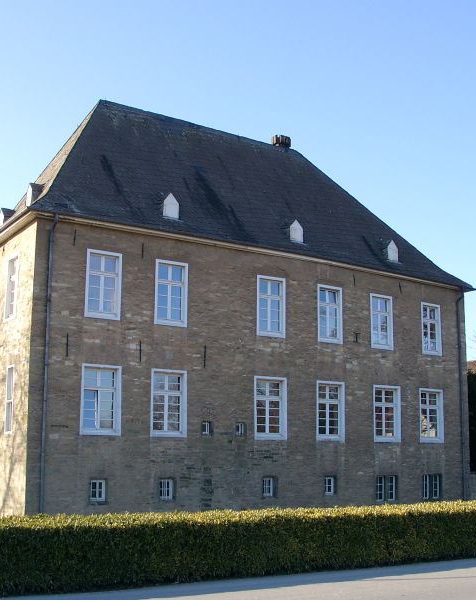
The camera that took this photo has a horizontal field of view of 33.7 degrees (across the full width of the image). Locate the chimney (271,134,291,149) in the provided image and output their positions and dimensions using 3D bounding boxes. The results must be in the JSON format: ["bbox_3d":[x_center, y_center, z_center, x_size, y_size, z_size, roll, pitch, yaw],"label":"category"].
[{"bbox_3d":[2.038,-7.184,35.208,0.660,0.490,0.600,8,-13,-32],"label":"chimney"}]

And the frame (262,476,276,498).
[{"bbox_3d":[1.082,6.569,27.599,0.500,0.670,0.150,8,-13,-32],"label":"frame"}]

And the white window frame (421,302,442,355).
[{"bbox_3d":[7.852,1.219,32.055,1.131,2.125,0.190,8,-14,-33],"label":"white window frame"}]

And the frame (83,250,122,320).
[{"bbox_3d":[-4.325,-0.477,25.227,1.213,2.200,0.170,8,-13,-32],"label":"frame"}]

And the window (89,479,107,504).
[{"bbox_3d":[-4.297,5.857,24.140,0.590,0.690,0.150,8,-13,-32],"label":"window"}]

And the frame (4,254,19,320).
[{"bbox_3d":[-7.001,-0.371,24.544,0.170,2.050,1.172,8,-14,-33],"label":"frame"}]

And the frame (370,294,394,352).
[{"bbox_3d":[5.548,0.868,30.530,1.169,2.137,0.190,8,-14,-33],"label":"frame"}]

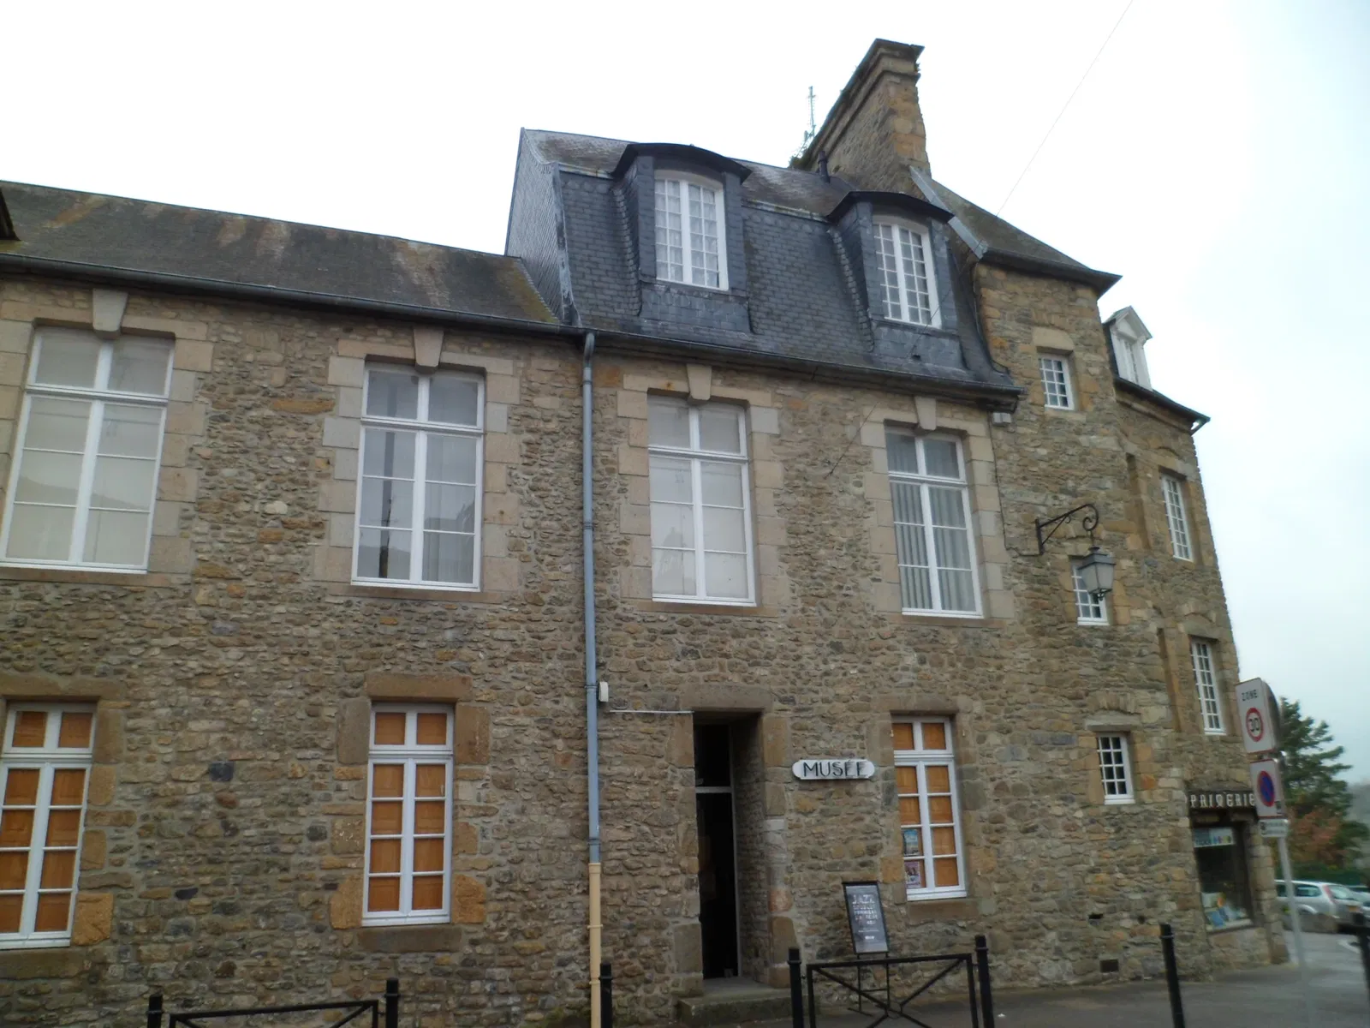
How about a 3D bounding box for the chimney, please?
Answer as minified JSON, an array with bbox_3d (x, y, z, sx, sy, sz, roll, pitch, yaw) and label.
[{"bbox_3d":[3.178,-6.152,18.537,0.848,2.595,3.585,2,-16,-15],"label":"chimney"}]

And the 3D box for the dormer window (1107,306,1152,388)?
[{"bbox_3d":[6.124,-2.281,14.864,1.000,1.200,0.870,12,-22,-37],"label":"dormer window"}]

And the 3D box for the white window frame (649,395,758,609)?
[{"bbox_3d":[0.166,-0.154,11.846,1.290,2.417,0.100,5,-17,-23],"label":"white window frame"}]

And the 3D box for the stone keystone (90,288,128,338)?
[{"bbox_3d":[-5.768,-1.995,10.314,0.323,0.458,0.200,5,-18,-19],"label":"stone keystone"}]

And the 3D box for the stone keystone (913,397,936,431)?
[{"bbox_3d":[3.105,-1.273,13.413,0.339,0.448,0.200,5,-18,-19],"label":"stone keystone"}]

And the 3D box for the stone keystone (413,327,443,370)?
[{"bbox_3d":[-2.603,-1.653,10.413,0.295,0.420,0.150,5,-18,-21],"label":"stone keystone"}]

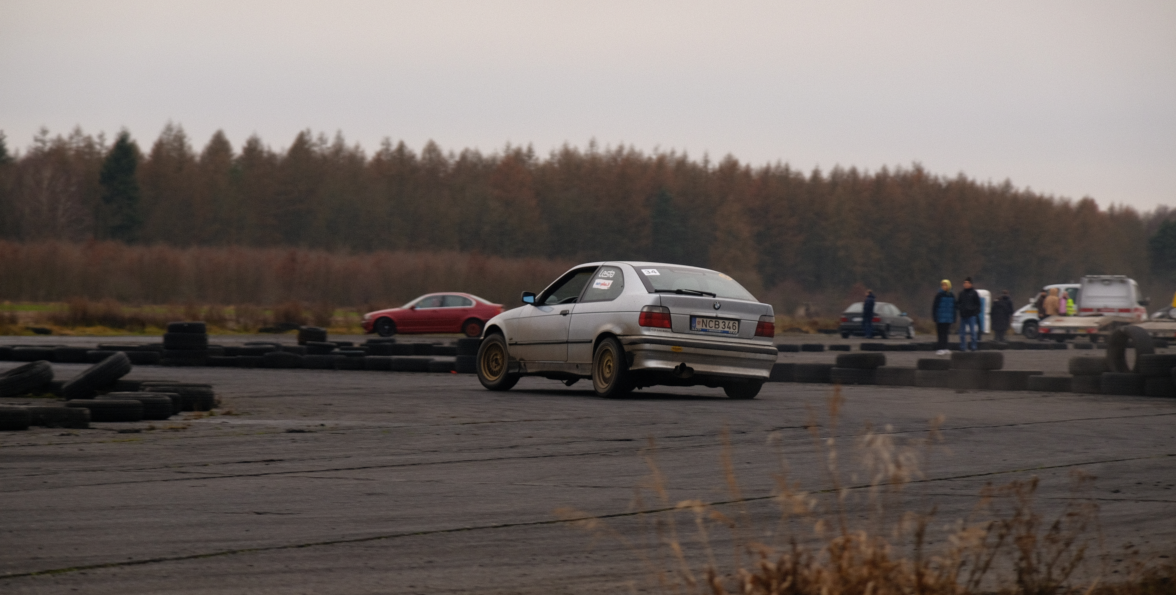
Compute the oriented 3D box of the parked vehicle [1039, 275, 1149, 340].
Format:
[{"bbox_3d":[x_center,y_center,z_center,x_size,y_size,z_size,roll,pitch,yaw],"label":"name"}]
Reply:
[{"bbox_3d":[17.636,0.411,136.800,2.100,2.400,6.800,1,0,22],"label":"parked vehicle"}]

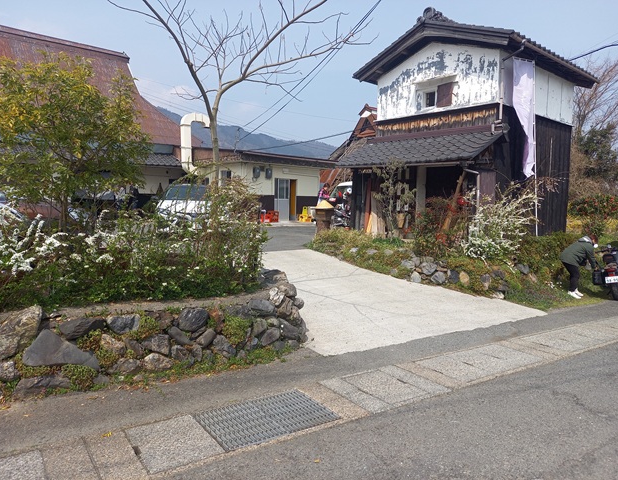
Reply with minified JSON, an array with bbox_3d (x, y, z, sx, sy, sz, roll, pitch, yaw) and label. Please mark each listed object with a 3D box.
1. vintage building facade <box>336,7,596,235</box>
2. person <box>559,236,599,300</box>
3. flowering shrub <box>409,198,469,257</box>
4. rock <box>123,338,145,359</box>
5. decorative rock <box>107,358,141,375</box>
[{"bbox_3d":[4.716,-2.952,13.491,6.600,5.800,4.550,-4,7,-42],"label":"vintage building facade"},{"bbox_3d":[5.014,0.493,8.600,0.670,1.150,0.480,4,6,31],"label":"person"},{"bbox_3d":[2.592,-0.270,9.250,1.150,1.180,1.050,3,6,20],"label":"flowering shrub"},{"bbox_3d":[-1.770,1.100,4.687,0.204,0.187,0.152,-2,6,-23],"label":"rock"},{"bbox_3d":[-1.660,1.135,4.148,0.277,0.116,0.161,-2,6,-35],"label":"decorative rock"}]

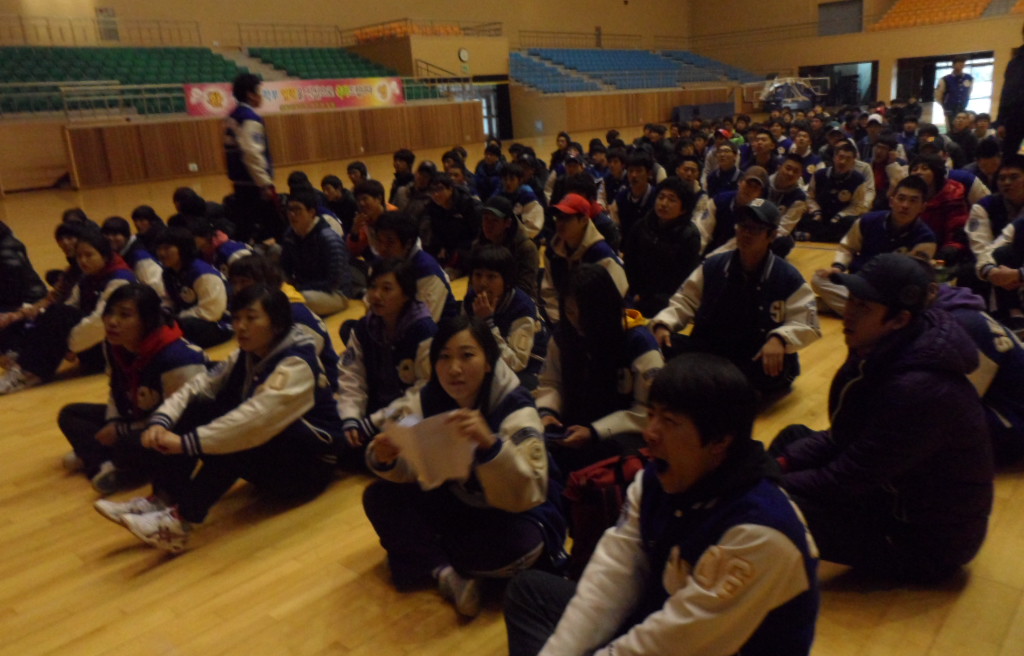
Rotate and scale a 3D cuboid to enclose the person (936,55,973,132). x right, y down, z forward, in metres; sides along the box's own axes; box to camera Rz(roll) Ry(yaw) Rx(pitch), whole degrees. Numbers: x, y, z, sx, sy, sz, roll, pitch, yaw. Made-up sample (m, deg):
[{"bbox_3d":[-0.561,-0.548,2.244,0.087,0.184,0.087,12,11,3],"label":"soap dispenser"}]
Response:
[{"bbox_3d":[6.690,-3.220,11.744,0.540,1.730,0.330,5,18,27],"label":"person"}]

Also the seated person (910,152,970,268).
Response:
[{"bbox_3d":[2.986,-0.809,5.583,0.660,0.830,0.580,-14,19,-32],"label":"seated person"}]

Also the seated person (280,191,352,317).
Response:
[{"bbox_3d":[-1.352,-0.468,5.137,0.630,0.870,0.680,11,21,40],"label":"seated person"}]

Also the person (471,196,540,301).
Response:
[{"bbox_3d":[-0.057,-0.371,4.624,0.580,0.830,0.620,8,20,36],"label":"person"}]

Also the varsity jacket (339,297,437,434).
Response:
[{"bbox_3d":[-0.443,0.199,3.002,0.530,0.570,0.440,3,17,21],"label":"varsity jacket"}]

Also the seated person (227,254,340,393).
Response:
[{"bbox_3d":[-1.057,0.079,3.324,0.600,0.800,0.680,10,21,38],"label":"seated person"}]

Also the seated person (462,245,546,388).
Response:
[{"bbox_3d":[-0.069,0.055,3.340,0.600,0.800,0.660,5,18,30],"label":"seated person"}]

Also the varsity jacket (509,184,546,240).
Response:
[{"bbox_3d":[0.086,-0.973,7.000,0.540,0.600,0.450,8,20,36],"label":"varsity jacket"}]

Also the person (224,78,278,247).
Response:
[{"bbox_3d":[-2.109,-1.196,6.456,0.400,1.770,0.520,-16,20,-37],"label":"person"}]

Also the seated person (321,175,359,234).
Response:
[{"bbox_3d":[-1.647,-1.008,7.300,0.600,0.860,0.620,6,18,32],"label":"seated person"}]

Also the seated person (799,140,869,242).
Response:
[{"bbox_3d":[2.885,-1.216,6.880,0.640,0.870,0.600,8,20,37],"label":"seated person"}]

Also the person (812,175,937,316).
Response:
[{"bbox_3d":[2.192,-0.520,4.676,0.740,0.800,0.720,8,20,36],"label":"person"}]

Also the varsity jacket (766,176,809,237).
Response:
[{"bbox_3d":[2.240,-0.932,6.276,0.520,0.550,0.450,3,17,24],"label":"varsity jacket"}]

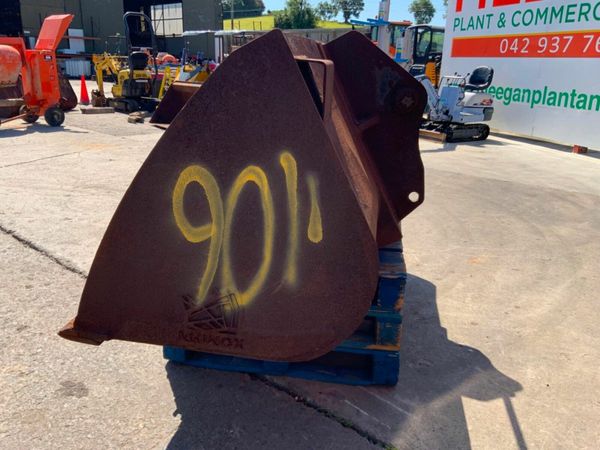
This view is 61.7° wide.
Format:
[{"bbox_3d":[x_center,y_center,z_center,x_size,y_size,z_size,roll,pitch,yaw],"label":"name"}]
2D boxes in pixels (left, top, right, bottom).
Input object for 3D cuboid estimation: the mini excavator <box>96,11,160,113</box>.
[{"bbox_3d":[-4.297,-3.936,12.232,0.930,2.220,2.080,-14,24,-40],"label":"mini excavator"}]

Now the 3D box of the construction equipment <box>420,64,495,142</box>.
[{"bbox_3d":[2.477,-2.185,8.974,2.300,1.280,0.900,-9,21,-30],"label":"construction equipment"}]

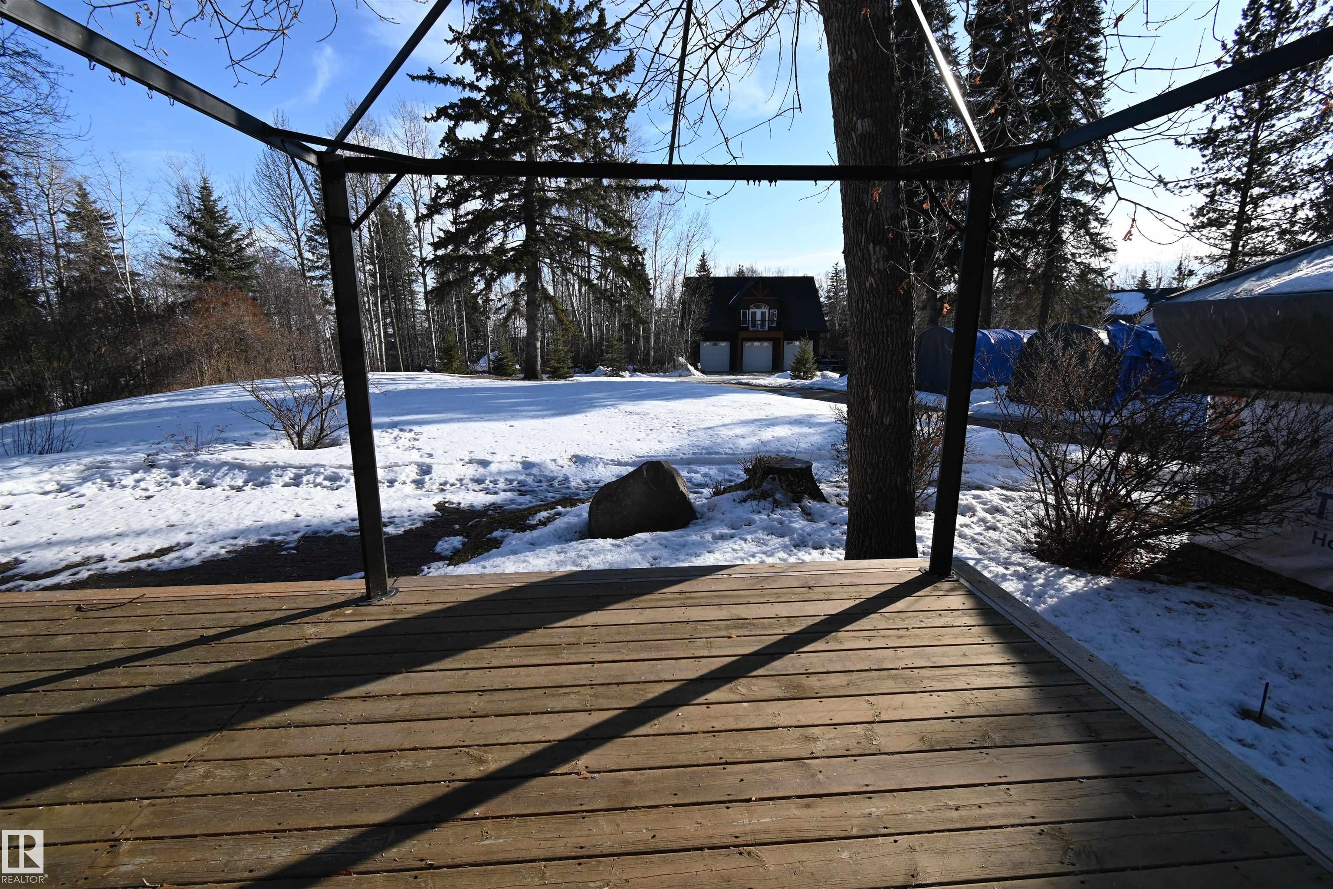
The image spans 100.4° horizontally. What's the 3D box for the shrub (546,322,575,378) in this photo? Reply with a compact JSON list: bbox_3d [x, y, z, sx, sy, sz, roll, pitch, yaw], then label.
[{"bbox_3d":[-5.353,-4.682,28.129,1.477,2.812,1.500,0,11,0],"label":"shrub"}]

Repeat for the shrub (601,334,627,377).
[{"bbox_3d":[-2.871,-4.959,30.621,1.435,2.440,1.450,0,11,0],"label":"shrub"}]

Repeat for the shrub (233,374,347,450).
[{"bbox_3d":[-5.300,-0.457,7.864,1.487,1.085,1.400,-7,13,-33],"label":"shrub"}]

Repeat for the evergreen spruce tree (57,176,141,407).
[{"bbox_3d":[-20.337,-5.235,19.874,2.498,7.759,2.500,-11,16,-44],"label":"evergreen spruce tree"}]

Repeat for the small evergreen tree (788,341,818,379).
[{"bbox_3d":[8.993,-5.577,36.608,1.991,2.535,2.000,0,11,0],"label":"small evergreen tree"}]

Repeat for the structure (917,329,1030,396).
[{"bbox_3d":[13.209,-3.267,22.008,5.400,2.550,3.300,-3,12,-15],"label":"structure"}]

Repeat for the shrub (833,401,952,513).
[{"bbox_3d":[2.348,0.082,5.723,1.172,1.070,1.100,5,12,22],"label":"shrub"}]

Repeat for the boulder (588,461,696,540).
[{"bbox_3d":[-0.222,0.465,5.036,0.984,0.662,0.750,0,11,0],"label":"boulder"}]

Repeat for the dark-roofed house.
[{"bbox_3d":[8.544,-12.415,56.969,13.097,9.158,11.000,0,11,0],"label":"dark-roofed house"}]

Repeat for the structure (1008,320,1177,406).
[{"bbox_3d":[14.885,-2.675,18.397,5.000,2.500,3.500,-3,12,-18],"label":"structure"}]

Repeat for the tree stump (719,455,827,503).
[{"bbox_3d":[1.121,0.320,5.822,1.137,0.431,0.950,0,11,0],"label":"tree stump"}]

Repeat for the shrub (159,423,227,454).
[{"bbox_3d":[-6.485,-0.070,7.635,0.763,0.437,0.700,-9,15,-40],"label":"shrub"}]

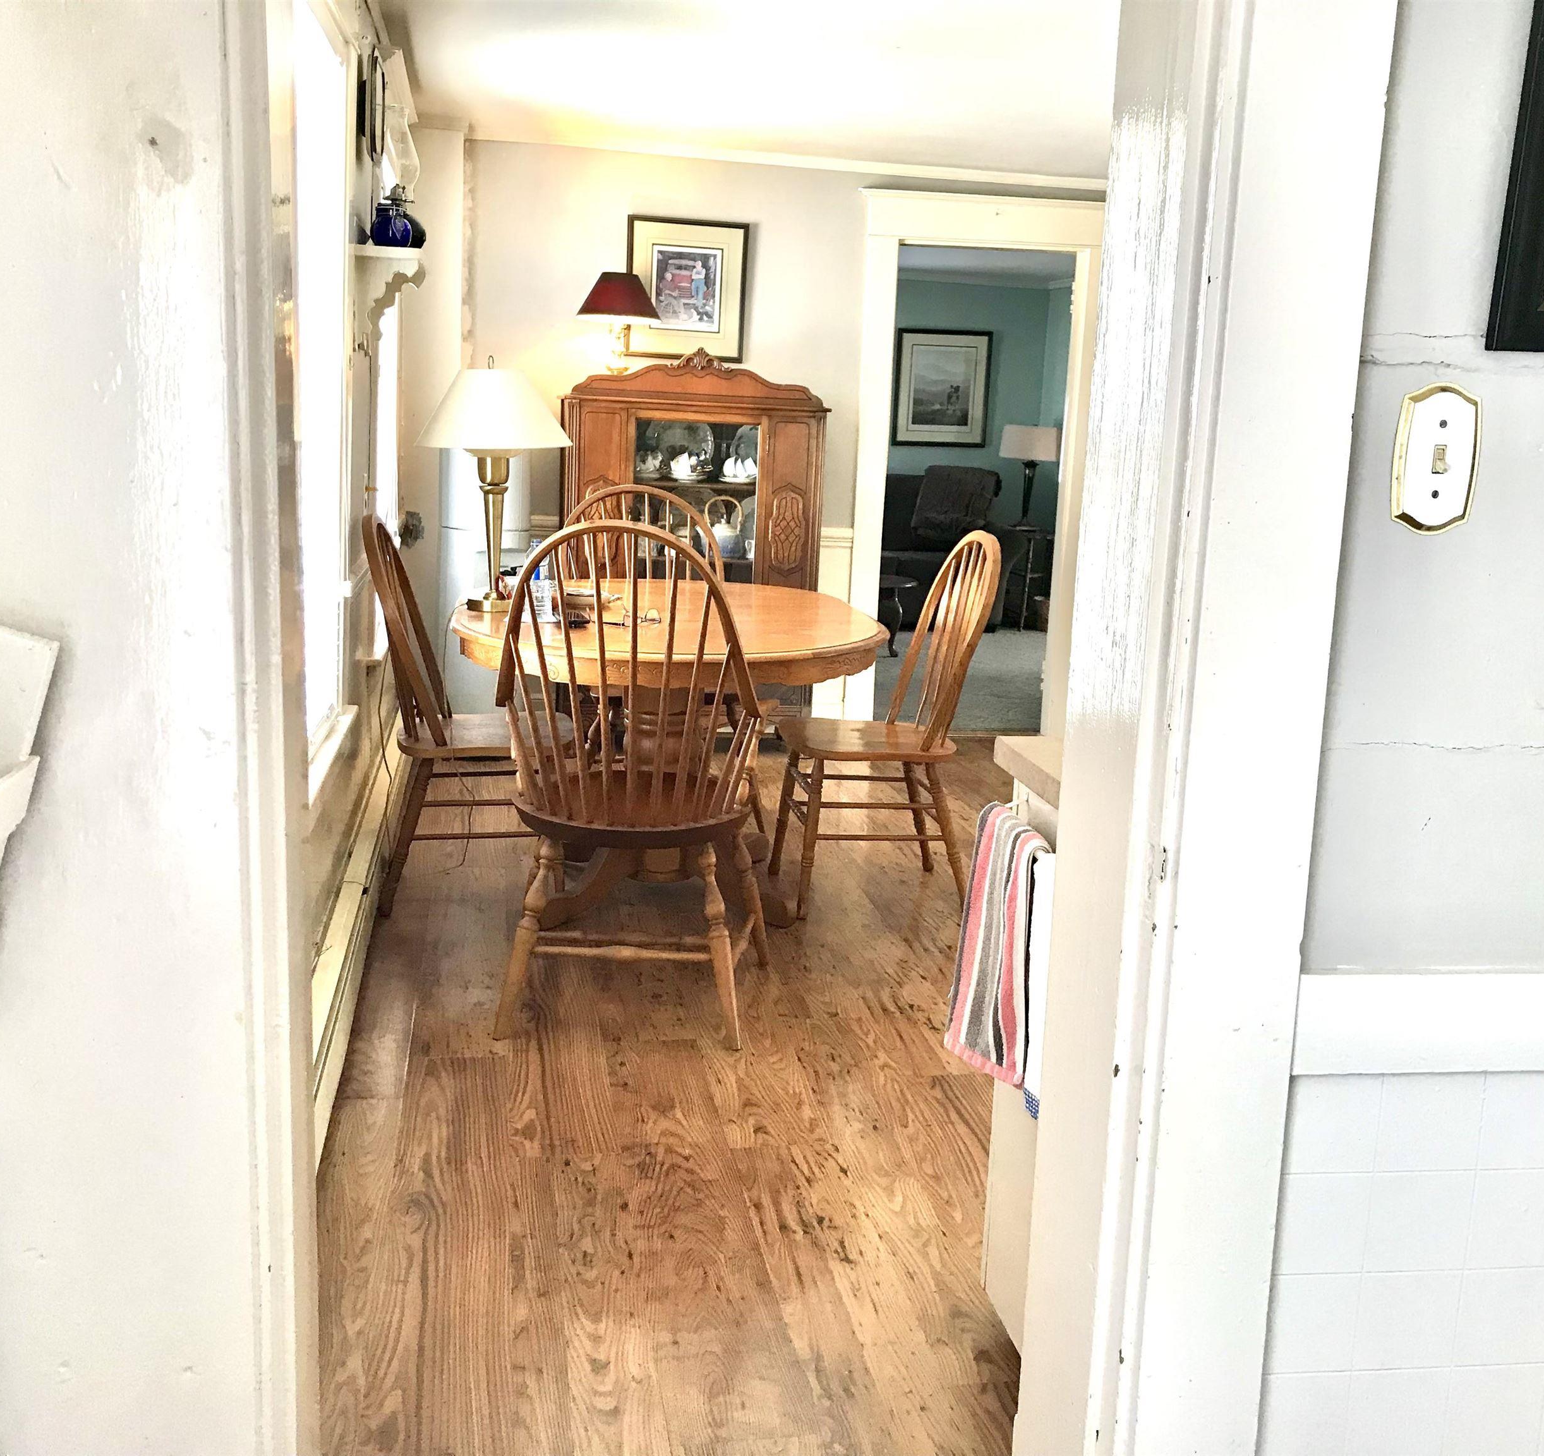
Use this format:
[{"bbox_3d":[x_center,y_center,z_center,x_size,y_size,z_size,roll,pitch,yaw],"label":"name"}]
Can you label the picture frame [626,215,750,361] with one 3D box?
[{"bbox_3d":[-0.337,-1.731,6.209,0.480,0.538,0.030,1,10,-10],"label":"picture frame"}]

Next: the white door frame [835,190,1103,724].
[{"bbox_3d":[0.861,-1.064,6.620,1.111,2.235,0.150,1,10,-10],"label":"white door frame"}]

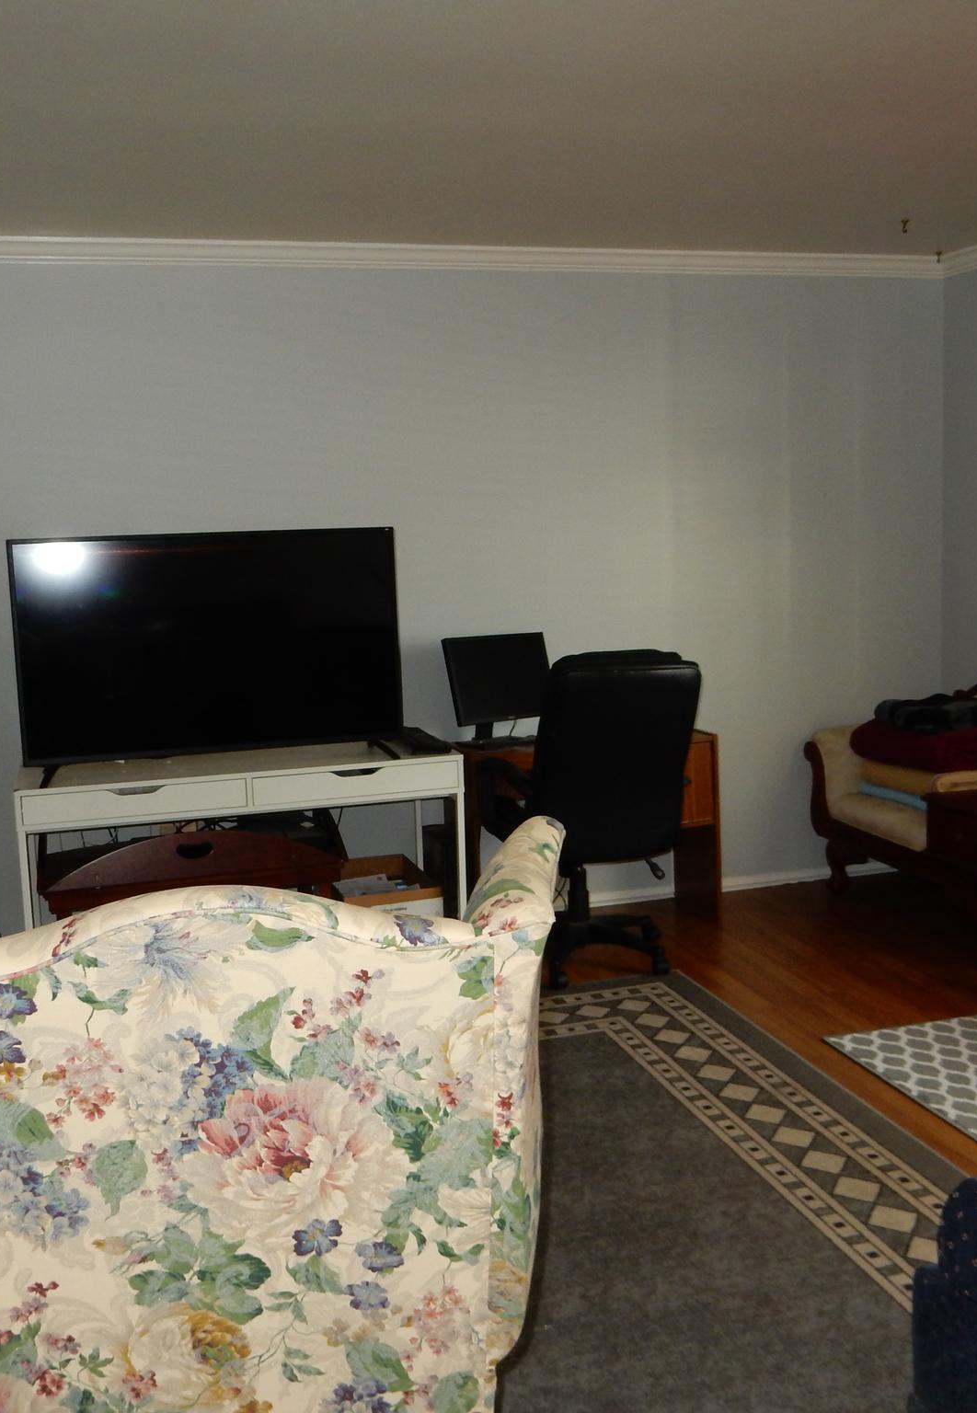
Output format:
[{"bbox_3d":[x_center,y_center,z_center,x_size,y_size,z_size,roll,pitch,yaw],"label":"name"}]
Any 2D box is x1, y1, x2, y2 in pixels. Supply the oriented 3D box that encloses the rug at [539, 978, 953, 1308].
[{"bbox_3d":[0.016,1.119,2.787,2.150,0.010,2.850,-5,9,-17],"label":"rug"}]

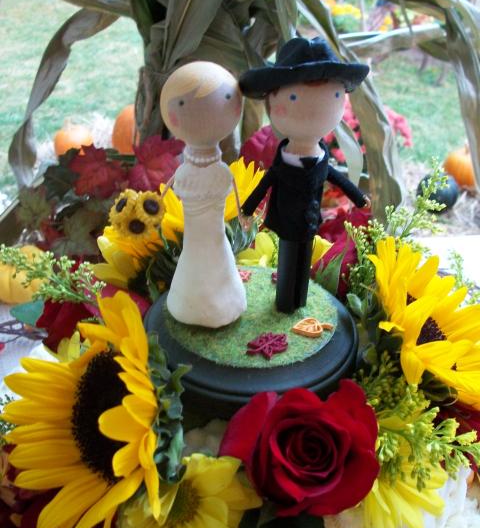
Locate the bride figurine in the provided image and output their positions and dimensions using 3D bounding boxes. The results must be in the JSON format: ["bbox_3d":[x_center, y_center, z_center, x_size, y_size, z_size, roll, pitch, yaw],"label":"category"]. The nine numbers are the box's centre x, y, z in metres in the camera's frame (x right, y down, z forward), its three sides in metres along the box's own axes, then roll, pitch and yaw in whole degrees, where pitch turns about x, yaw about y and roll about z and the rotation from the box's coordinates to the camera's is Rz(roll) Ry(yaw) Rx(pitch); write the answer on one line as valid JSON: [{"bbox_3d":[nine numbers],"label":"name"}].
[{"bbox_3d":[-0.017,-0.031,0.305,0.042,0.126,0.040,-4,32,-7],"label":"bride figurine"}]

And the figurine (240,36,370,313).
[{"bbox_3d":[0.028,-0.037,0.309,0.057,0.133,0.044,-8,33,-14],"label":"figurine"}]

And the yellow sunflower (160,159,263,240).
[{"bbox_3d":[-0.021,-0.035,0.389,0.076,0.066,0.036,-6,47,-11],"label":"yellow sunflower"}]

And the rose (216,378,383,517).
[{"bbox_3d":[0.025,0.078,0.276,0.064,0.055,0.048,-4,-8,-8],"label":"rose"}]

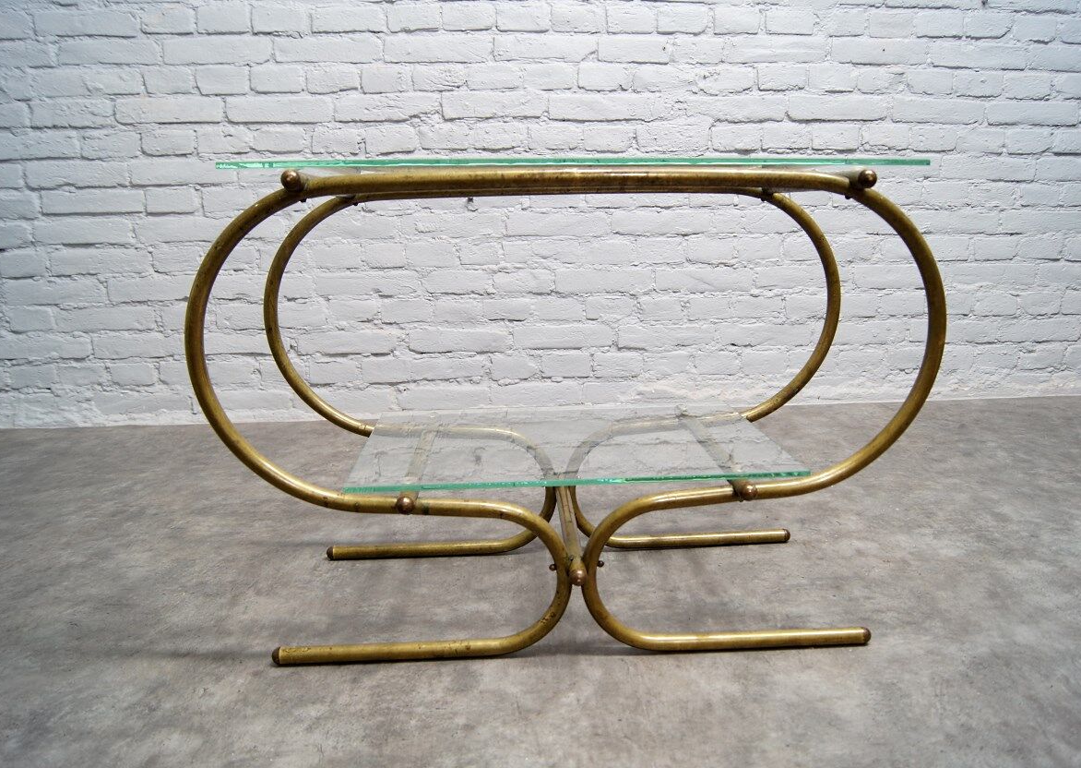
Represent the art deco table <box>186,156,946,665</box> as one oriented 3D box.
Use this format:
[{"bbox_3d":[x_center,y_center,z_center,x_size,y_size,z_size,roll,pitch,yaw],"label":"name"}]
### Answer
[{"bbox_3d":[0.031,0.011,1.062,0.790,0.540,0.387,-2,12,-2],"label":"art deco table"}]

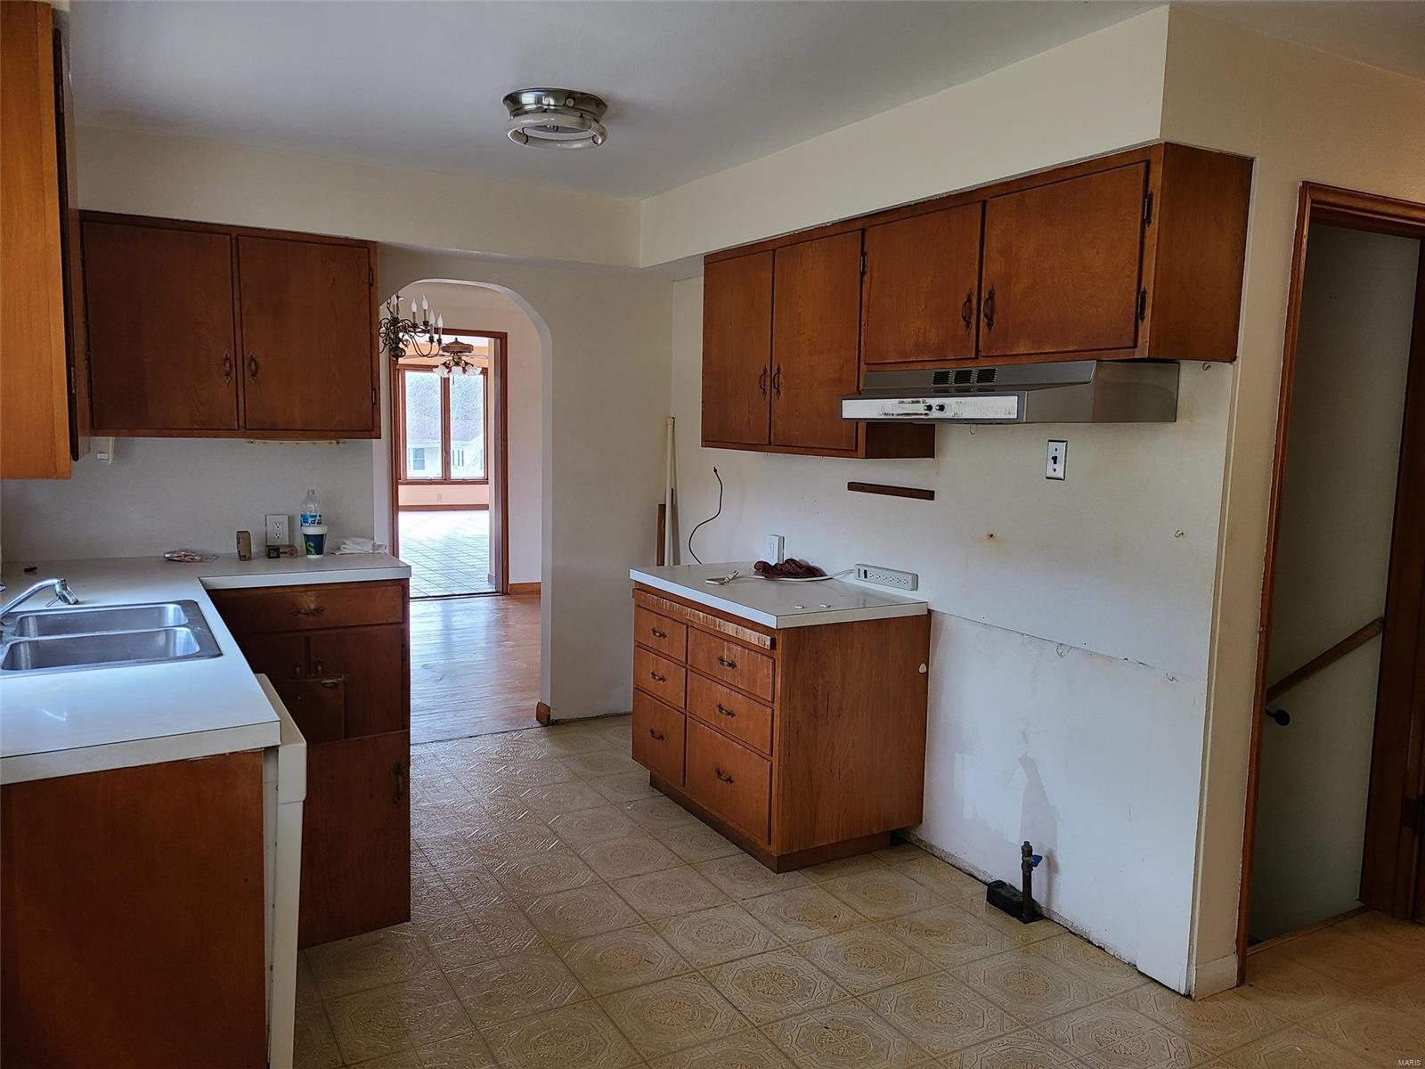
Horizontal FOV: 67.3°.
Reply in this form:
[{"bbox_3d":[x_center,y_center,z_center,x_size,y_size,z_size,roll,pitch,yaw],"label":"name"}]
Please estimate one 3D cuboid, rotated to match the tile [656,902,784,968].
[{"bbox_3d":[0.017,1.173,3.130,0.300,0.010,0.300,-2,7,-29],"label":"tile"}]

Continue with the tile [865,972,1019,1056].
[{"bbox_3d":[0.582,1.222,2.732,0.305,0.010,0.307,-2,7,-29],"label":"tile"}]

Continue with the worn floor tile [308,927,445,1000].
[{"bbox_3d":[-0.933,1.167,2.930,0.305,0.010,0.307,-2,7,-29],"label":"worn floor tile"}]

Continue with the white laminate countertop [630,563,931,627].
[{"bbox_3d":[0.213,0.213,4.049,0.631,0.044,1.100,-2,7,-29],"label":"white laminate countertop"}]

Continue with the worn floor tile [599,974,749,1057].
[{"bbox_3d":[-0.100,1.217,2.717,0.300,0.010,0.300,-2,7,-29],"label":"worn floor tile"}]

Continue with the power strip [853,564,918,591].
[{"bbox_3d":[0.627,0.156,3.855,0.037,0.055,0.325,-2,7,-29],"label":"power strip"}]

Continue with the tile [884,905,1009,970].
[{"bbox_3d":[0.697,1.185,3.164,0.300,0.010,0.300,-2,7,-29],"label":"tile"}]

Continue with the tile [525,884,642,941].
[{"bbox_3d":[-0.398,1.143,3.224,0.292,0.008,0.292,-2,7,-29],"label":"tile"}]

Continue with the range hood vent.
[{"bbox_3d":[0.787,-0.402,3.065,0.467,0.162,0.907,-2,7,-29],"label":"range hood vent"}]

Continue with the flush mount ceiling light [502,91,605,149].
[{"bbox_3d":[-0.486,-1.286,3.327,0.322,0.098,0.322,1,6,0],"label":"flush mount ceiling light"}]

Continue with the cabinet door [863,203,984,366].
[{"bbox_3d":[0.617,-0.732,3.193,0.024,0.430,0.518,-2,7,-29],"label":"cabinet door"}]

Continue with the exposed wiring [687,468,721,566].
[{"bbox_3d":[-0.037,-0.086,4.967,0.061,0.460,0.303,-2,7,-29],"label":"exposed wiring"}]

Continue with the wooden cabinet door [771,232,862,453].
[{"bbox_3d":[0.356,-0.648,3.665,0.020,0.700,0.506,-2,7,-29],"label":"wooden cabinet door"}]

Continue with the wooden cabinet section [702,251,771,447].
[{"bbox_3d":[0.084,-0.703,4.102,0.023,0.703,0.492,-2,7,-29],"label":"wooden cabinet section"}]

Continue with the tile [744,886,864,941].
[{"bbox_3d":[0.282,1.155,3.262,0.305,0.010,0.307,-2,7,-29],"label":"tile"}]

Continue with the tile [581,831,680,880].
[{"bbox_3d":[-0.282,1.107,3.657,0.300,0.010,0.300,-2,7,-29],"label":"tile"}]

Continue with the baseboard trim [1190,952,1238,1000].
[{"bbox_3d":[1.347,1.181,2.864,0.175,0.094,0.015,-2,7,-29],"label":"baseboard trim"}]

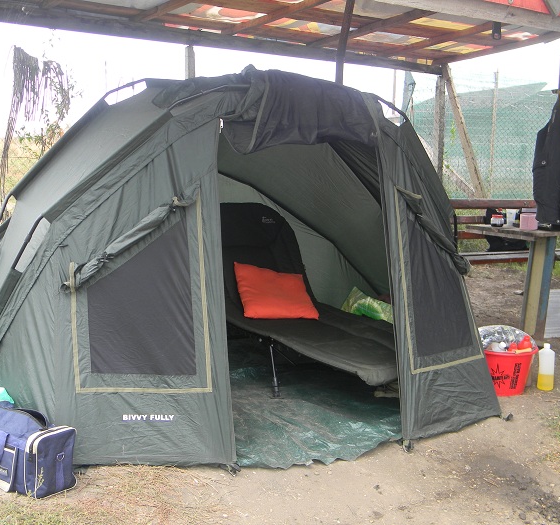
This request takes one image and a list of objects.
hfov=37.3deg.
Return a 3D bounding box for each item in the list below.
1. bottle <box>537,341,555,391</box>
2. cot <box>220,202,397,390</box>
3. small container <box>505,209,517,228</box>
[{"bbox_3d":[1.565,0.615,4.888,0.095,0.265,0.095,0,9,0],"label":"bottle"},{"bbox_3d":[0.241,0.232,4.803,0.700,1.040,1.700,-5,11,-32],"label":"cot"},{"bbox_3d":[1.791,-0.345,6.420,0.077,0.125,0.077,0,9,0],"label":"small container"}]

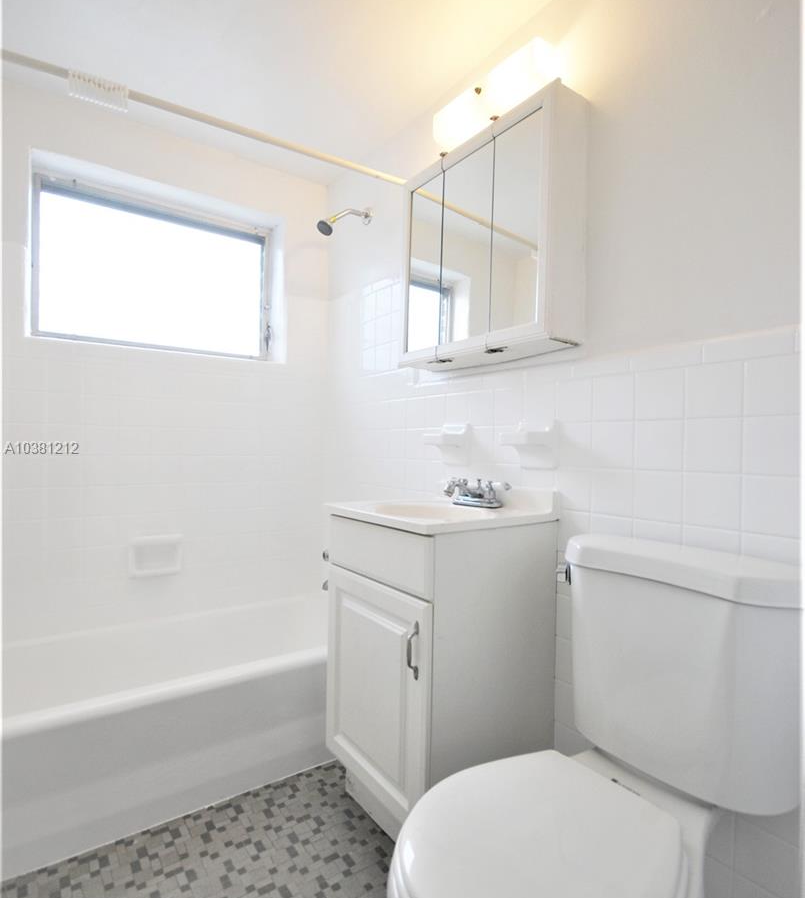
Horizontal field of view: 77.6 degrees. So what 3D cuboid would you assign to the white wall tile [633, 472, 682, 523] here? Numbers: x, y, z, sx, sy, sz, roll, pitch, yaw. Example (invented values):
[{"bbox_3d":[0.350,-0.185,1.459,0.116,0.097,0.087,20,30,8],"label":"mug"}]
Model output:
[{"bbox_3d":[0.564,0.102,1.105,0.010,0.108,0.108,1,0,-36],"label":"white wall tile"}]

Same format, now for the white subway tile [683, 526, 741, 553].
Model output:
[{"bbox_3d":[0.624,0.214,1.015,0.009,0.107,0.107,1,0,-36],"label":"white subway tile"}]

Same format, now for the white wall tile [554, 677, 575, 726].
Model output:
[{"bbox_3d":[0.424,0.647,1.269,0.009,0.108,0.108,1,0,-35],"label":"white wall tile"}]

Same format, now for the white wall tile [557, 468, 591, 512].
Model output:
[{"bbox_3d":[0.435,0.099,1.282,0.010,0.108,0.108,1,0,-36],"label":"white wall tile"}]

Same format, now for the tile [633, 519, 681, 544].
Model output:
[{"bbox_3d":[0.562,0.211,1.105,0.010,0.108,0.108,1,0,-36],"label":"tile"}]

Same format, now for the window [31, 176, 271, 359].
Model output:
[{"bbox_3d":[-1.000,-0.704,2.106,0.899,0.601,0.070,1,0,-36],"label":"window"}]

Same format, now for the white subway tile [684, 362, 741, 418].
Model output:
[{"bbox_3d":[0.627,-0.117,1.003,0.009,0.108,0.108,1,0,-35],"label":"white subway tile"}]

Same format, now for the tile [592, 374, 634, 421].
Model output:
[{"bbox_3d":[0.500,-0.118,1.181,0.009,0.108,0.108,1,0,-35],"label":"tile"}]

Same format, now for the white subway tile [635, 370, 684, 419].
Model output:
[{"bbox_3d":[0.568,-0.117,1.104,0.010,0.108,0.108,1,0,-36],"label":"white subway tile"}]

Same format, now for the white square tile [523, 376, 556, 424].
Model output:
[{"bbox_3d":[0.378,-0.123,1.361,0.009,0.107,0.107,1,0,-36],"label":"white square tile"}]

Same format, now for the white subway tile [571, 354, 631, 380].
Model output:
[{"bbox_3d":[0.482,-0.202,1.219,0.010,0.051,0.151,1,0,-36],"label":"white subway tile"}]

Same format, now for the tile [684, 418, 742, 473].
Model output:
[{"bbox_3d":[0.628,-0.007,1.014,0.009,0.107,0.107,1,0,-36],"label":"tile"}]

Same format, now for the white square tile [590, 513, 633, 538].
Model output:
[{"bbox_3d":[0.494,0.210,1.180,0.009,0.108,0.108,1,0,-35],"label":"white square tile"}]

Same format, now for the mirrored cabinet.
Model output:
[{"bbox_3d":[0.230,-0.569,1.461,0.131,0.613,0.609,1,0,-36],"label":"mirrored cabinet"}]

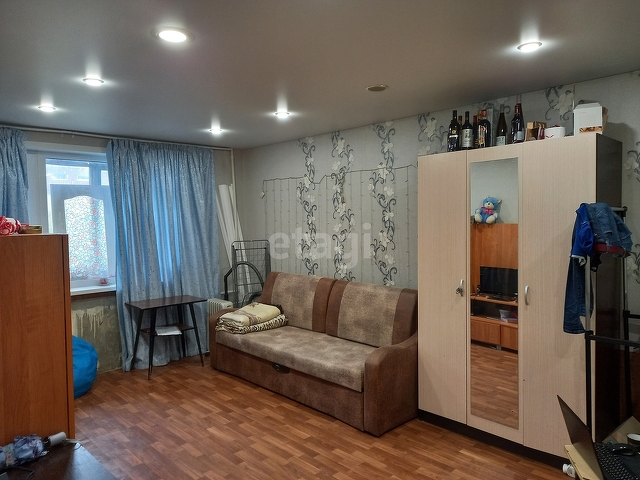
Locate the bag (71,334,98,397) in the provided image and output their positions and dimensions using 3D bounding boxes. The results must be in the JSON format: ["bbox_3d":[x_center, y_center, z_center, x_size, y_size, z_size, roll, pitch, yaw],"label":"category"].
[{"bbox_3d":[-2.382,1.104,4.093,0.740,0.610,0.740,-3,3,-44],"label":"bag"}]

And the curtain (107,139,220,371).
[{"bbox_3d":[-1.673,0.160,5.135,1.242,2.375,0.160,-3,3,-44],"label":"curtain"}]

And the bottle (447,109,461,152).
[{"bbox_3d":[0.967,-0.776,3.326,0.082,0.308,0.082,0,2,16],"label":"bottle"}]

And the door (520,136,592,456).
[{"bbox_3d":[1.448,0.359,2.808,0.022,1.931,0.411,-3,3,-44],"label":"door"}]

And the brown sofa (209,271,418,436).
[{"bbox_3d":[-0.066,0.883,4.398,0.919,0.964,2.275,-3,3,-44],"label":"brown sofa"}]

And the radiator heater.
[{"bbox_3d":[-1.144,1.020,5.279,0.160,0.650,0.420,-3,3,-44],"label":"radiator heater"}]

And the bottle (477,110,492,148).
[{"bbox_3d":[1.129,-0.753,3.168,0.083,0.271,0.083,-1,2,0],"label":"bottle"}]

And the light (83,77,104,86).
[{"bbox_3d":[-1.479,-1.026,3.022,0.116,0.025,0.116,-3,3,-44],"label":"light"}]

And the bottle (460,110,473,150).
[{"bbox_3d":[1.043,-0.763,3.263,0.080,0.286,0.080,0,2,18],"label":"bottle"}]

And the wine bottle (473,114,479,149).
[{"bbox_3d":[1.126,-0.761,3.336,0.075,0.274,0.075,0,2,19],"label":"wine bottle"}]

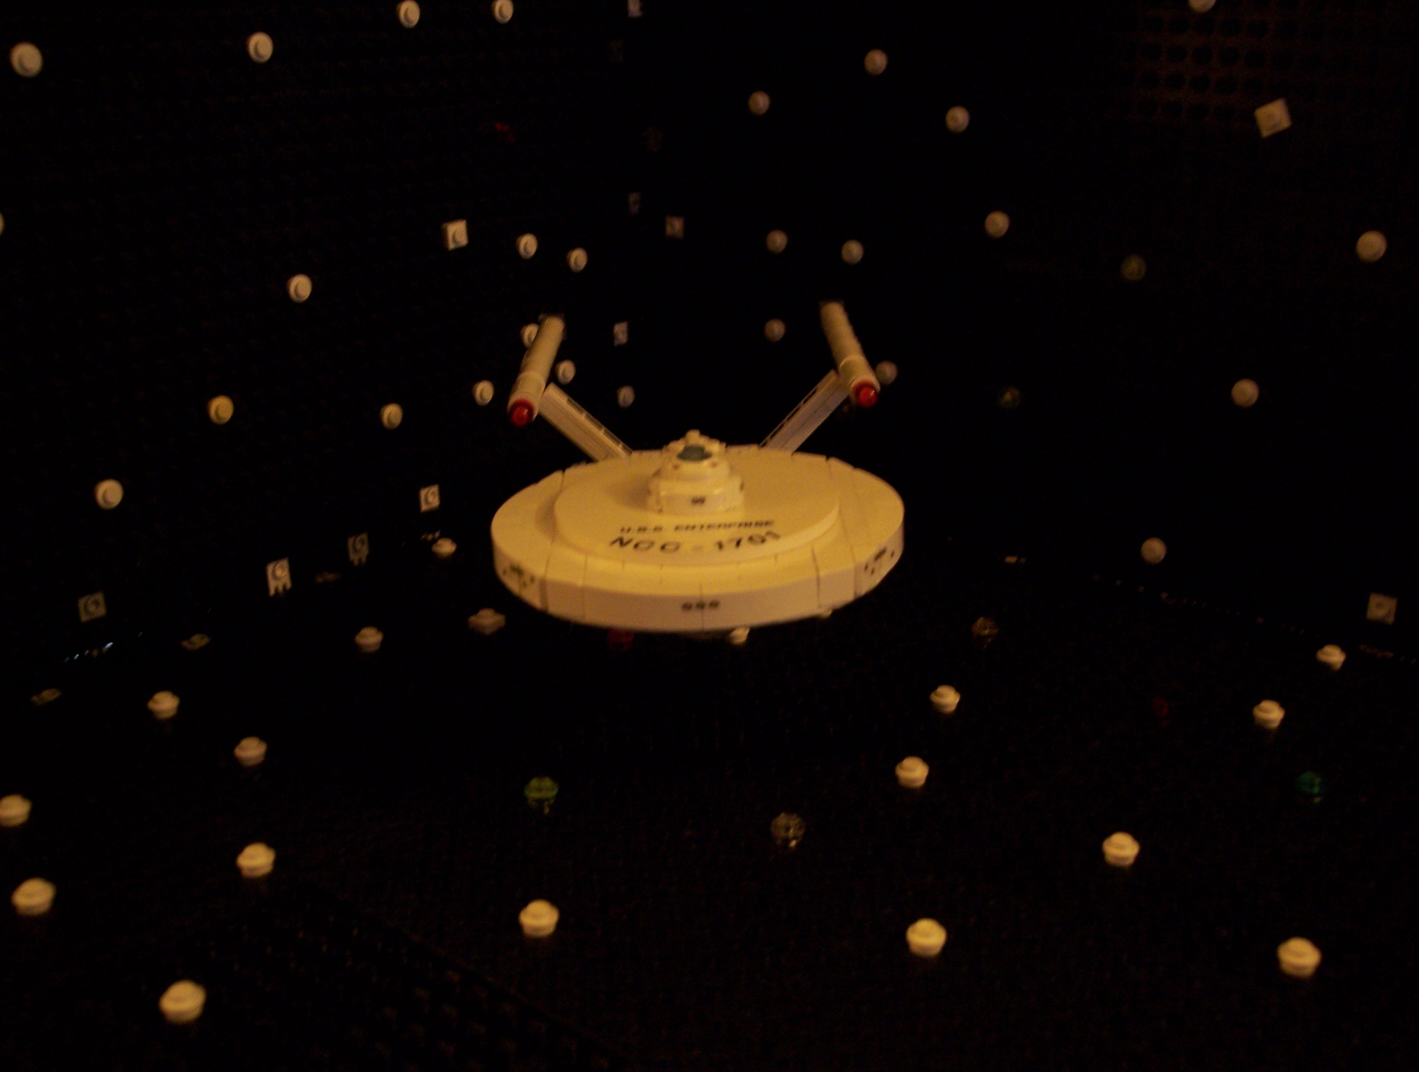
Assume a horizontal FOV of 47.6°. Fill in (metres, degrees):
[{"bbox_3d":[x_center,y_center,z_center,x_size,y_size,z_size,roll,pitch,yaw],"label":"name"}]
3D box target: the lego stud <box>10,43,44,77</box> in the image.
[{"bbox_3d":[-0.172,-0.120,0.407,0.005,0.008,0.008,16,25,37],"label":"lego stud"}]

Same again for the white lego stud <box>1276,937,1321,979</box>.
[{"bbox_3d":[0.119,0.085,0.324,0.008,0.005,0.008,0,20,0],"label":"white lego stud"}]

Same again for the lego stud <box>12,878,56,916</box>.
[{"bbox_3d":[-0.143,0.076,0.341,0.008,0.005,0.008,0,20,0],"label":"lego stud"}]

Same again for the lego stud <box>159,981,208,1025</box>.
[{"bbox_3d":[-0.100,0.089,0.307,0.008,0.005,0.008,0,20,0],"label":"lego stud"}]

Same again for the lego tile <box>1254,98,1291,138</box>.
[{"bbox_3d":[0.160,-0.119,0.458,0.008,0.008,0.005,-21,1,44],"label":"lego tile"}]

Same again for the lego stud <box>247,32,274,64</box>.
[{"bbox_3d":[-0.130,-0.142,0.466,0.005,0.008,0.008,17,26,37],"label":"lego stud"}]

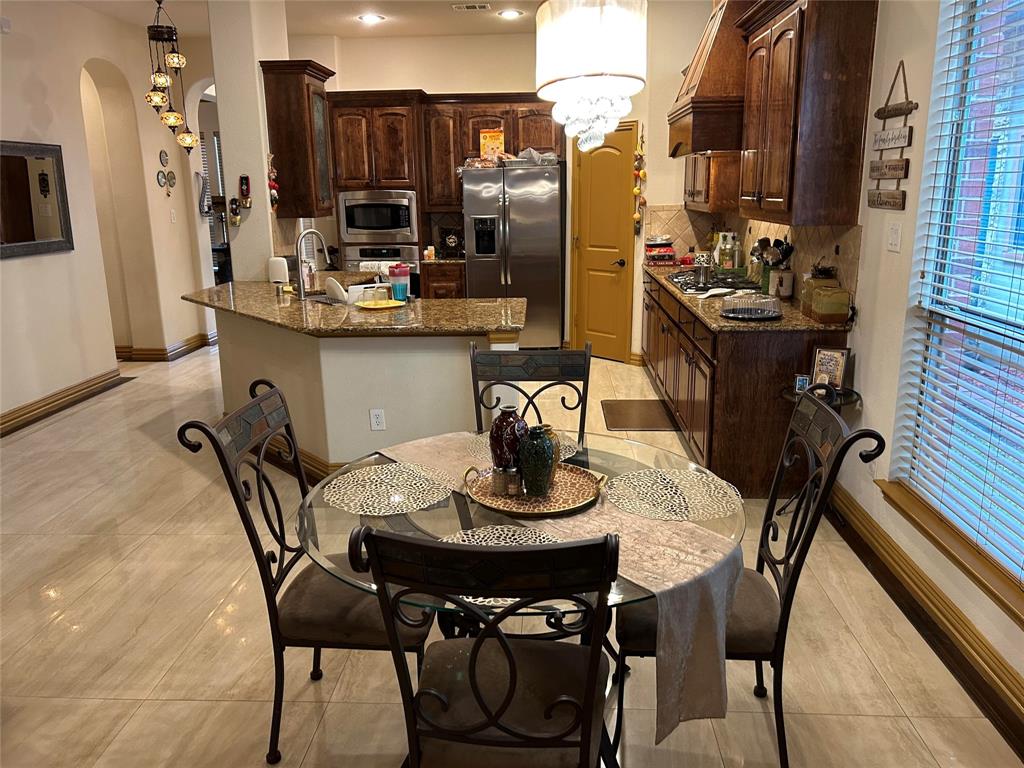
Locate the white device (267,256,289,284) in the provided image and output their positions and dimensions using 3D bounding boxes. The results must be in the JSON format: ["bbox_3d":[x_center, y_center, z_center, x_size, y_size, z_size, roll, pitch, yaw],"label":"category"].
[{"bbox_3d":[-1.779,-0.867,5.826,0.155,0.205,0.140,-4,15,-13],"label":"white device"}]

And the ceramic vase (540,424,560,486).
[{"bbox_3d":[0.099,0.211,2.258,0.085,0.180,0.085,0,14,4],"label":"ceramic vase"}]

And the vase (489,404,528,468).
[{"bbox_3d":[-0.005,0.172,2.151,0.112,0.222,0.112,0,14,4],"label":"vase"}]

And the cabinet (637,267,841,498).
[{"bbox_3d":[1.419,-0.228,5.438,0.660,0.914,3.220,0,14,4],"label":"cabinet"}]

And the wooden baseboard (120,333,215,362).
[{"bbox_3d":[-3.548,-0.389,7.906,0.620,0.130,0.920,0,14,4],"label":"wooden baseboard"}]

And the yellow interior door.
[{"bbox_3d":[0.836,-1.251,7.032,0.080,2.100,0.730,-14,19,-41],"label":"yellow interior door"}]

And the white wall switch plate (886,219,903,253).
[{"bbox_3d":[1.610,-0.620,3.242,0.010,0.122,0.122,0,14,4],"label":"white wall switch plate"}]

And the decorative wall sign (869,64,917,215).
[{"bbox_3d":[1.589,-1.034,3.220,0.035,0.585,0.400,0,14,4],"label":"decorative wall sign"}]

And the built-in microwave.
[{"bbox_3d":[-1.300,-1.691,7.775,0.757,0.487,0.420,0,14,4],"label":"built-in microwave"}]

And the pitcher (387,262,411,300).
[{"bbox_3d":[-0.702,-0.639,4.812,0.128,0.226,0.170,2,14,12],"label":"pitcher"}]

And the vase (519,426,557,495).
[{"bbox_3d":[0.068,0.210,2.117,0.095,0.188,0.095,0,14,4],"label":"vase"}]

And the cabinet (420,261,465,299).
[{"bbox_3d":[-0.645,-0.826,7.873,0.440,0.900,0.630,0,14,4],"label":"cabinet"}]

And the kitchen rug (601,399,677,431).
[{"bbox_3d":[0.914,0.210,5.498,0.510,0.012,0.765,0,14,4],"label":"kitchen rug"}]

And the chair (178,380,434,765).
[{"bbox_3d":[-0.534,0.542,2.291,0.650,1.036,0.470,0,14,4],"label":"chair"}]

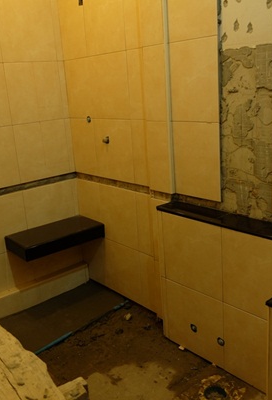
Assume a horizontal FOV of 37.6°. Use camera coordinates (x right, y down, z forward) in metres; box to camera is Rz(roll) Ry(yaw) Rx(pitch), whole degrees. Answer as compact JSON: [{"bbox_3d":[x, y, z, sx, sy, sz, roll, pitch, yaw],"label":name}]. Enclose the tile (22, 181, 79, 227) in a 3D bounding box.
[{"bbox_3d":[-0.641,0.079,2.999,0.398,0.404,0.012,-17,21,-38],"label":"tile"}]

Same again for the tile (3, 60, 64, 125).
[{"bbox_3d":[-0.700,-0.739,2.763,0.398,0.400,0.012,-17,21,-38],"label":"tile"}]

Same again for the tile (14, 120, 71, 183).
[{"bbox_3d":[-0.665,-0.351,2.865,0.396,0.400,0.012,-17,20,-37],"label":"tile"}]

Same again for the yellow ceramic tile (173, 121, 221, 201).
[{"bbox_3d":[0.308,-0.214,2.137,0.012,0.400,0.356,-17,21,-38],"label":"yellow ceramic tile"}]

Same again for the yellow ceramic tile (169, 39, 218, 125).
[{"bbox_3d":[0.287,-0.587,1.990,0.012,0.396,0.318,-17,20,-37],"label":"yellow ceramic tile"}]

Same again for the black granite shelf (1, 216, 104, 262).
[{"bbox_3d":[-0.561,0.267,2.853,0.612,0.094,0.344,-17,20,-37],"label":"black granite shelf"}]

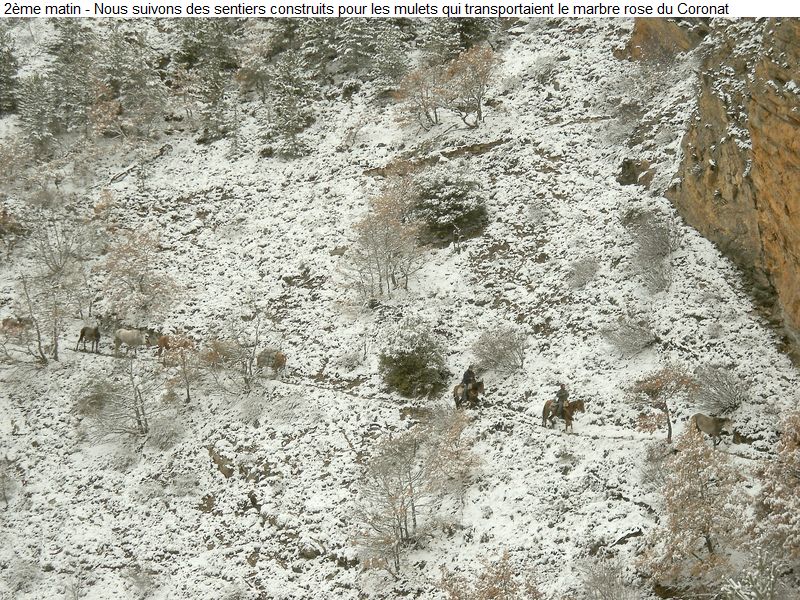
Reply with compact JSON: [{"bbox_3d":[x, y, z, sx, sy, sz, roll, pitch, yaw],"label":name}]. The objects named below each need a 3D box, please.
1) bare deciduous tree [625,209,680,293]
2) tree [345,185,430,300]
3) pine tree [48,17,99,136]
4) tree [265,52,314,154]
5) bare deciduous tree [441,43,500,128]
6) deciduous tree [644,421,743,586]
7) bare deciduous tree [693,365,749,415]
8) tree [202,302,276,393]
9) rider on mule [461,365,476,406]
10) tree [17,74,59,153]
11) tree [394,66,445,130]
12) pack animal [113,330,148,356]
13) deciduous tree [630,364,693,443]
[{"bbox_3d":[13.188,-2.585,119.500,2.900,4.000,2.800,0,4,0],"label":"bare deciduous tree"},{"bbox_3d":[-0.687,-2.826,116.500,4.200,5.600,4.000,0,6,0],"label":"tree"},{"bbox_3d":[-18.837,-12.837,132.000,2.900,6.400,2.900,0,6,0],"label":"pine tree"},{"bbox_3d":[-6.616,-11.766,137.000,3.000,6.200,2.900,0,4,0],"label":"tree"},{"bbox_3d":[4.131,-12.691,136.000,3.400,4.900,3.100,0,4,0],"label":"bare deciduous tree"},{"bbox_3d":[13.598,9.428,106.000,4.300,7.100,4.100,0,8,0],"label":"deciduous tree"},{"bbox_3d":[15.409,4.303,110.000,2.700,2.300,2.400,0,4,0],"label":"bare deciduous tree"},{"bbox_3d":[-8.541,2.565,121.000,4.000,4.700,3.600,0,8,0],"label":"tree"},{"bbox_3d":[3.233,3.965,108.000,0.700,1.700,0.620,4,7,36],"label":"rider on mule"},{"bbox_3d":[-20.755,-10.678,131.000,2.400,4.400,2.400,0,6,0],"label":"tree"},{"bbox_3d":[1.082,-11.185,127.000,2.800,3.500,2.700,0,6,0],"label":"tree"},{"bbox_3d":[-13.428,2.118,114.000,1.900,1.400,0.600,1,6,7],"label":"pack animal"},{"bbox_3d":[12.515,4.953,109.500,3.100,3.600,2.800,0,4,0],"label":"deciduous tree"}]

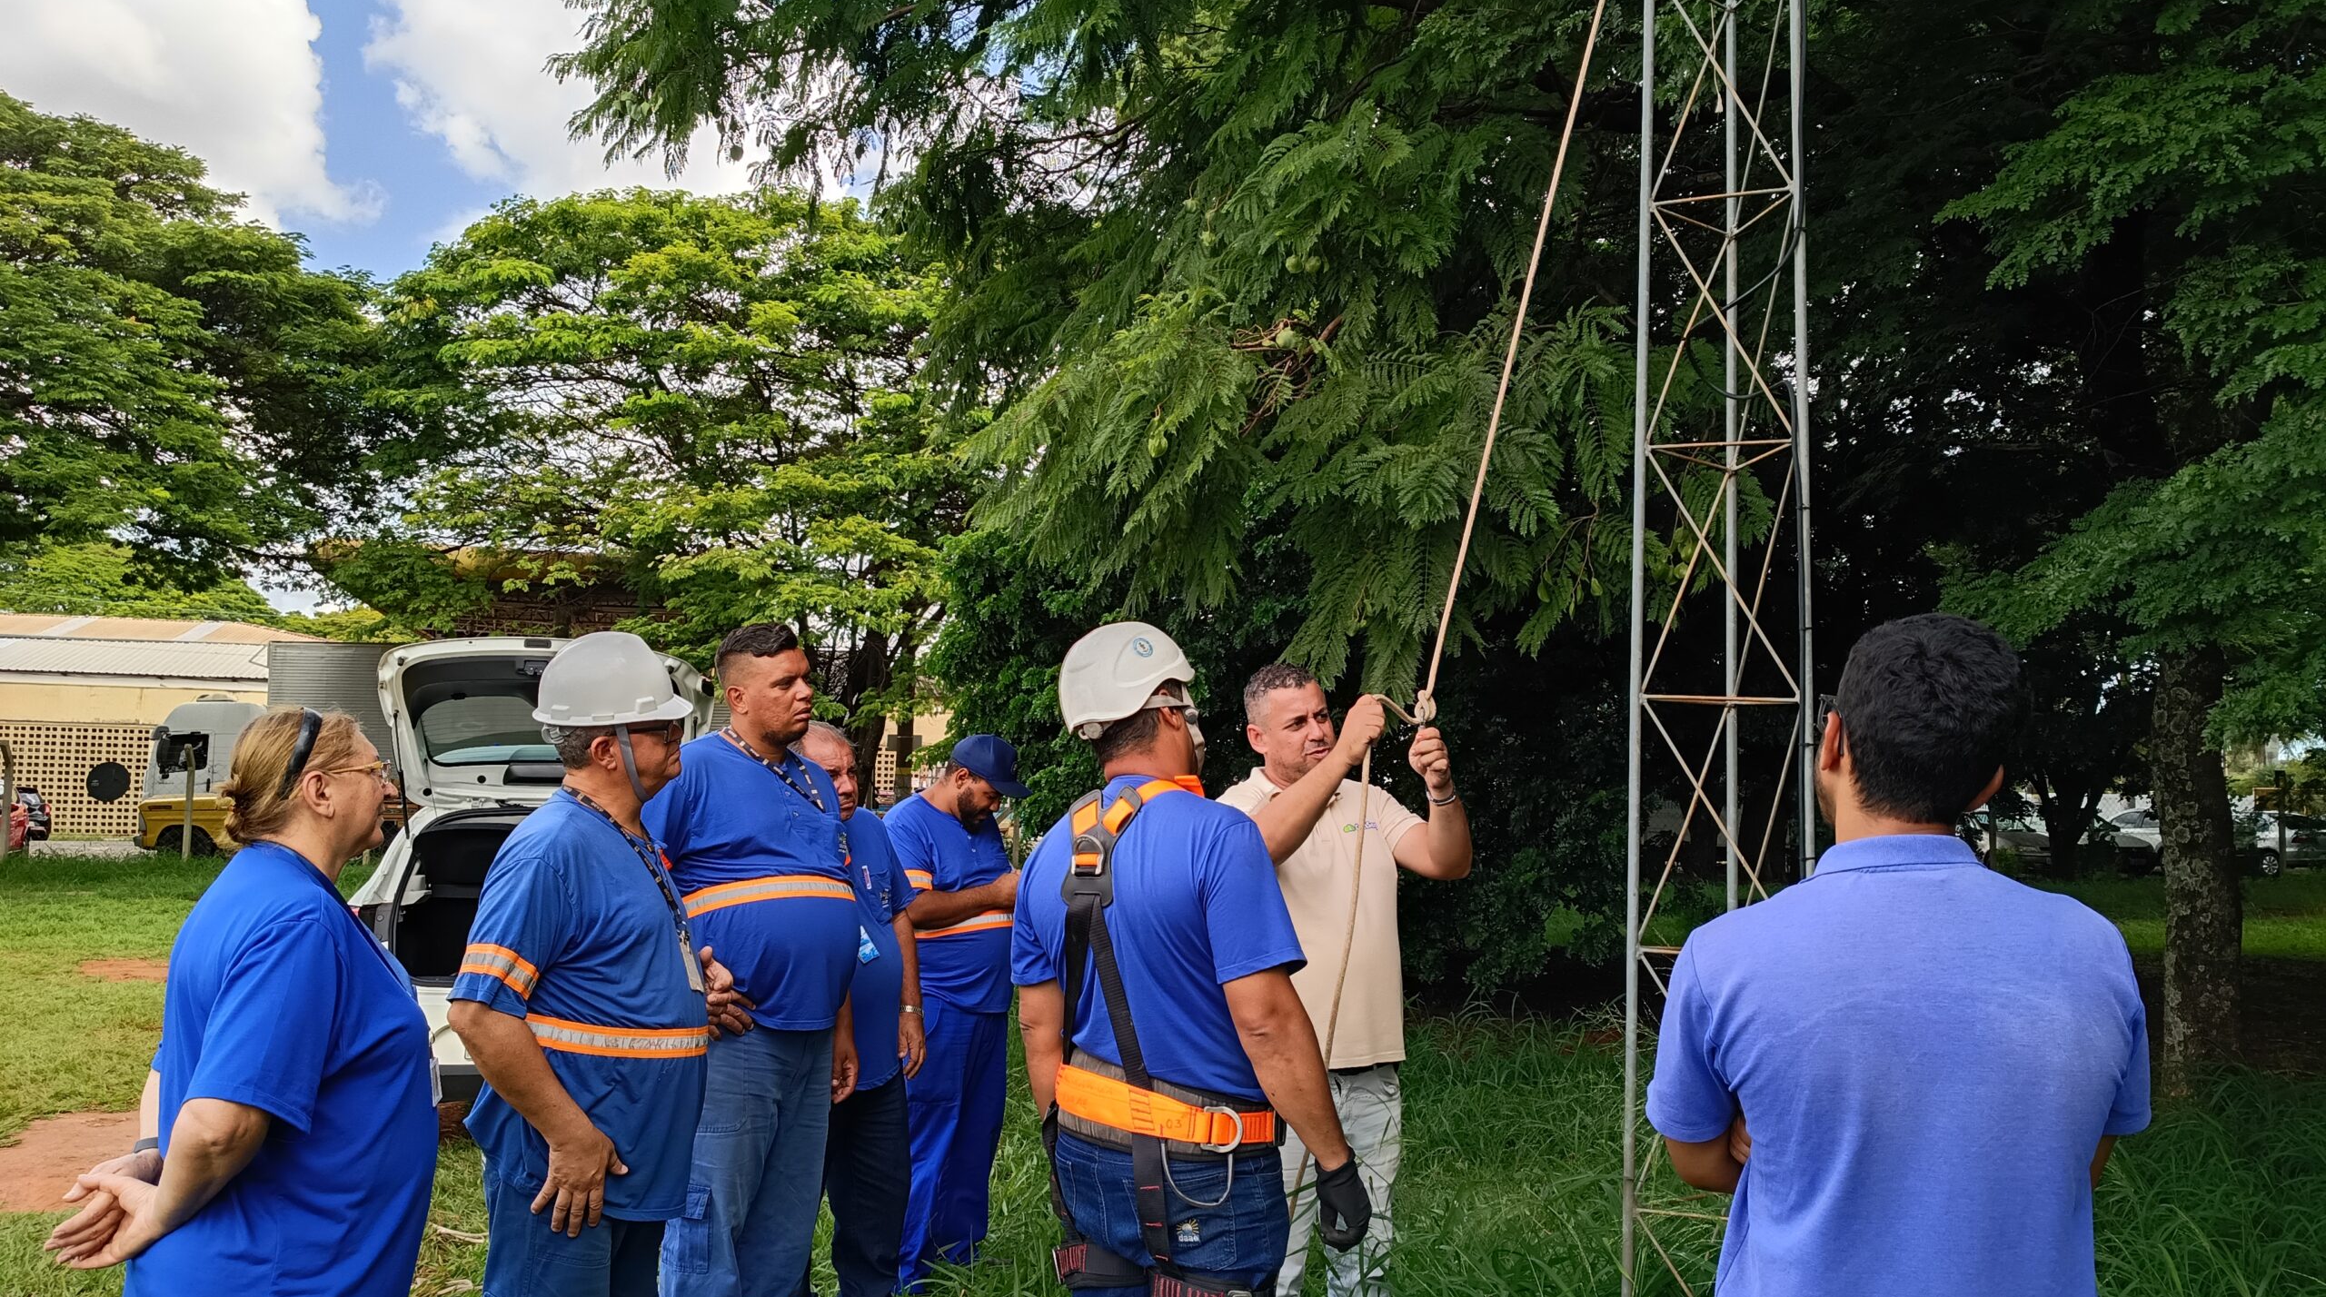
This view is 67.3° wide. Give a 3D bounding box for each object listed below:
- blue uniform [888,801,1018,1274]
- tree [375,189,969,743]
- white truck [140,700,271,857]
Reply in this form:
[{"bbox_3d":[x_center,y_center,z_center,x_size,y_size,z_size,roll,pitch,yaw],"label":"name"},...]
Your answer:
[{"bbox_3d":[-0.591,1.140,5.137,0.360,1.400,0.500,-2,-6,32],"label":"blue uniform"},{"bbox_3d":[-7.657,-1.928,28.469,10.500,11.200,10.000,1,-5,0],"label":"tree"},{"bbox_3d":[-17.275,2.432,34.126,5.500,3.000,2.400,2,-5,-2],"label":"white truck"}]

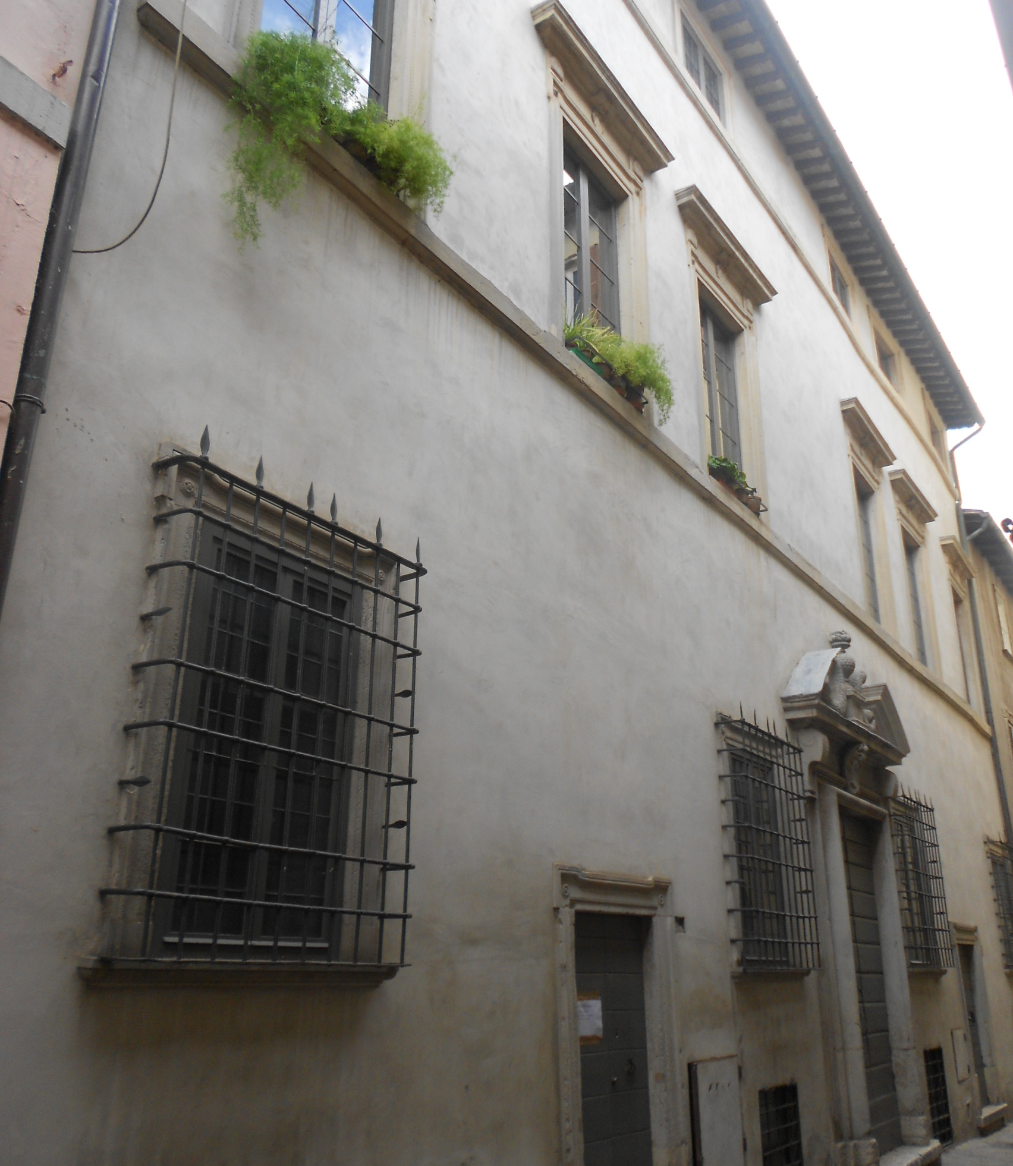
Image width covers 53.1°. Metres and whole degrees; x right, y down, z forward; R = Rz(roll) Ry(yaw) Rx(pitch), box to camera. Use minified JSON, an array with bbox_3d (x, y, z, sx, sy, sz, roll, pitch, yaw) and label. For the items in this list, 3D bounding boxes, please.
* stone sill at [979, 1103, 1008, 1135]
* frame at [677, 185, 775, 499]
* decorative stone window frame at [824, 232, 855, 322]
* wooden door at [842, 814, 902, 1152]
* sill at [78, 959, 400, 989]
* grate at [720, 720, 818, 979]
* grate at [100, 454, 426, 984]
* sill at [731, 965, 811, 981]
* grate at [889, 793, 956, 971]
[{"bbox_3d":[5.938,6.618,12.503,0.198,0.198,1.408,-14,-25,33],"label":"stone sill"},{"bbox_3d":[2.151,-1.990,9.557,0.312,2.839,2.028,-14,-25,33],"label":"frame"},{"bbox_3d":[5.057,-4.469,15.319,0.128,1.040,1.248,-14,-25,33],"label":"decorative stone window frame"},{"bbox_3d":[3.237,3.532,9.211,0.094,2.914,1.186,-14,-25,33],"label":"wooden door"},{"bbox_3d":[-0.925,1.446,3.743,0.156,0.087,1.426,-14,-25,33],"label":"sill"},{"bbox_3d":[2.119,2.089,8.142,0.240,1.888,1.296,-14,-25,33],"label":"grate"},{"bbox_3d":[-0.885,0.541,4.144,0.266,1.898,1.334,-14,-25,33],"label":"grate"},{"bbox_3d":[2.065,3.034,7.854,0.128,0.096,1.424,-14,-25,33],"label":"sill"},{"bbox_3d":[4.576,3.292,11.240,0.206,1.888,1.342,-14,-25,33],"label":"grate"}]

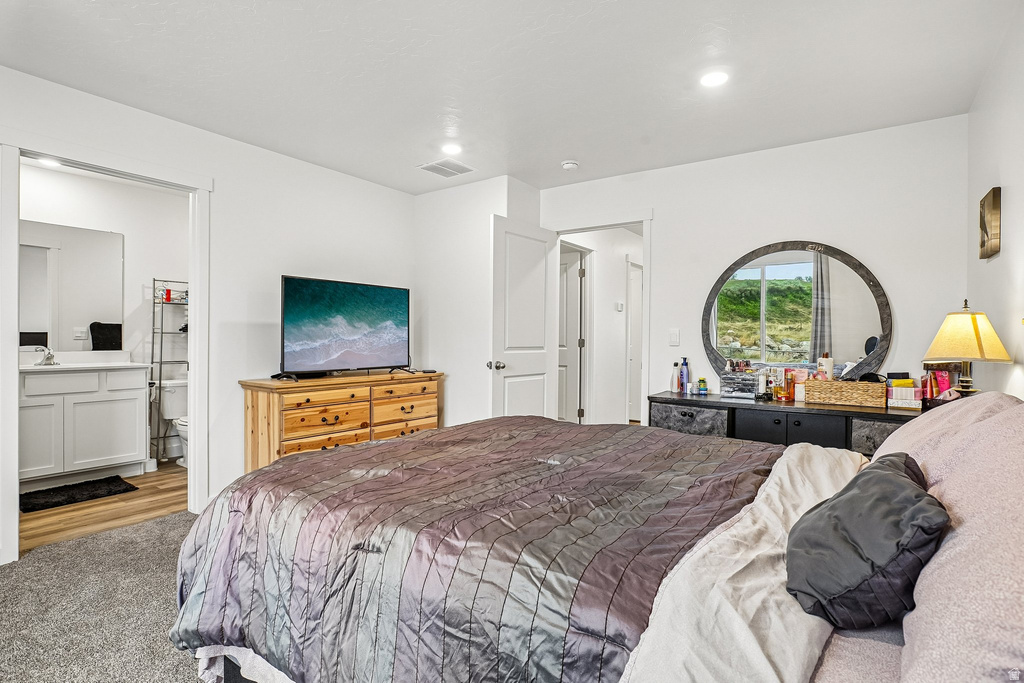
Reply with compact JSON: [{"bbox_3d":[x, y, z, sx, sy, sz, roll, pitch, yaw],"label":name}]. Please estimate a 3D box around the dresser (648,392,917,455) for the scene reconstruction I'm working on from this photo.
[{"bbox_3d":[1.773,0.750,3.110,1.670,0.710,0.430,1,1,32],"label":"dresser"}]

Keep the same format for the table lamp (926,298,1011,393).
[{"bbox_3d":[1.885,0.100,2.010,0.285,0.560,0.285,1,1,32],"label":"table lamp"}]

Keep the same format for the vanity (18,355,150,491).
[{"bbox_3d":[-3.360,0.610,3.580,0.550,0.920,0.990,1,1,37],"label":"vanity"}]

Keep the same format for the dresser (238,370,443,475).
[{"bbox_3d":[-1.205,0.670,3.645,0.510,0.810,1.420,1,1,37],"label":"dresser"}]

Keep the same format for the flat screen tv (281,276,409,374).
[{"bbox_3d":[-1.203,-0.087,3.660,0.230,0.700,1.115,1,1,37],"label":"flat screen tv"}]

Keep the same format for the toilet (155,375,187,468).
[{"bbox_3d":[-2.790,0.705,4.276,0.700,0.710,0.450,1,1,37],"label":"toilet"}]

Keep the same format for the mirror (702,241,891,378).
[{"bbox_3d":[1.862,-0.138,3.250,1.100,1.060,0.050,1,1,32],"label":"mirror"}]

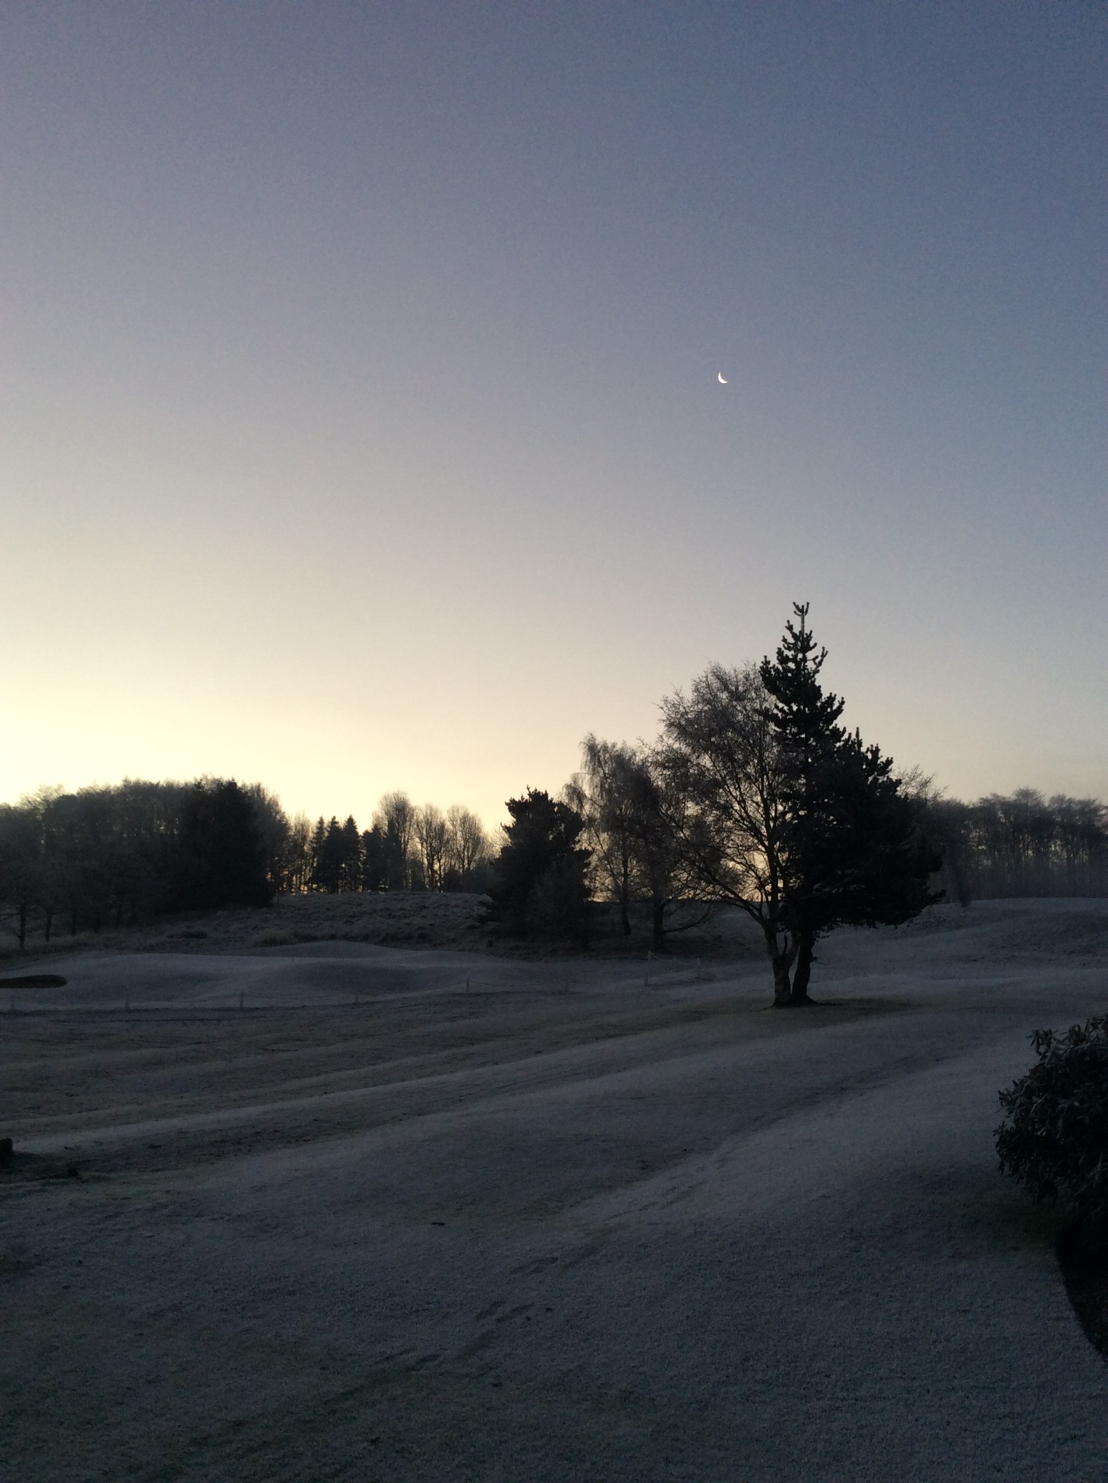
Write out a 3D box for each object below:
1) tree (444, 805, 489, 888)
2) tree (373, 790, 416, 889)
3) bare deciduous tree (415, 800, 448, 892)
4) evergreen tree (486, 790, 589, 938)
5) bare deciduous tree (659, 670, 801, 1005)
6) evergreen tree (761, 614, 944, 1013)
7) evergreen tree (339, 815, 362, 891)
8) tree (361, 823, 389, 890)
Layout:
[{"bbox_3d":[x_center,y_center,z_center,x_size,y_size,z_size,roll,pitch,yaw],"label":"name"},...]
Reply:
[{"bbox_3d":[-8.742,10.643,137.656,4.550,8.600,4.410,0,-6,0],"label":"tree"},{"bbox_3d":[-16.094,9.945,137.732,4.310,10.000,4.190,0,-6,0],"label":"tree"},{"bbox_3d":[-12.297,10.584,137.663,3.500,8.950,3.390,0,-6,0],"label":"bare deciduous tree"},{"bbox_3d":[-0.625,5.098,56.782,4.280,6.320,4.150,0,-6,0],"label":"evergreen tree"},{"bbox_3d":[4.556,2.242,33.957,3.970,8.460,3.850,0,-6,0],"label":"bare deciduous tree"},{"bbox_3d":[7.377,1.462,34.041,4.520,9.980,4.390,0,-6,0],"label":"evergreen tree"},{"bbox_3d":[-19.259,10.681,129.605,2.190,7.430,2.130,0,-6,0],"label":"evergreen tree"},{"bbox_3d":[-17.004,11.118,129.557,2.520,6.560,2.450,0,-6,0],"label":"tree"}]

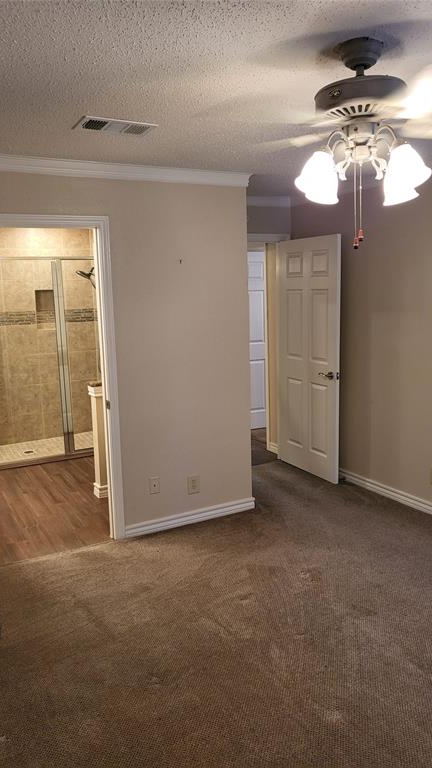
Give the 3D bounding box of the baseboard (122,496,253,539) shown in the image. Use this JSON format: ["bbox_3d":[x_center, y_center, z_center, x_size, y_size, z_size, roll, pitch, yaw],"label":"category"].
[{"bbox_3d":[-0.167,0.958,4.174,1.030,0.090,0.018,-6,10,-27],"label":"baseboard"}]

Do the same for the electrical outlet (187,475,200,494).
[{"bbox_3d":[-0.159,0.726,4.150,0.079,0.122,0.012,-6,10,-27],"label":"electrical outlet"}]

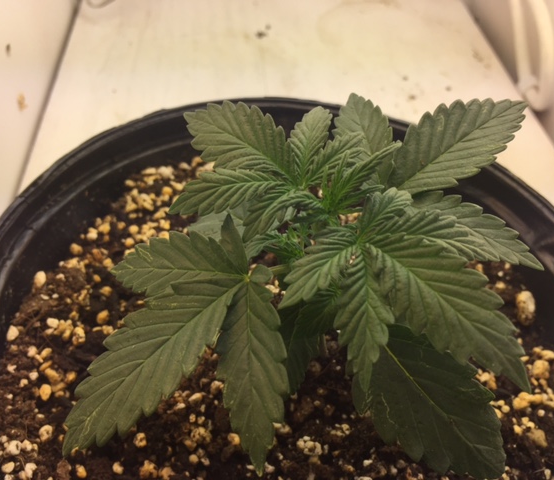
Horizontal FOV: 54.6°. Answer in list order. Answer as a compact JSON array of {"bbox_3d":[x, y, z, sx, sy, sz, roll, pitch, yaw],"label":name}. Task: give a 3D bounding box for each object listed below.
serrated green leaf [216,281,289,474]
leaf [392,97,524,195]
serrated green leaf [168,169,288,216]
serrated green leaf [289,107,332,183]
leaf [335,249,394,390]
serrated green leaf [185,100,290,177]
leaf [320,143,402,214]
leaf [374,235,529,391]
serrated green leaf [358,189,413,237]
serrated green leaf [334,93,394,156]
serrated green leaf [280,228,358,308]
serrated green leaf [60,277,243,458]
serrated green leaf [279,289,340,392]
[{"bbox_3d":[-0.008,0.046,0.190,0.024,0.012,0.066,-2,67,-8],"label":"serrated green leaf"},{"bbox_3d":[0.075,-0.042,0.228,0.082,0.013,0.035,-34,59,-19],"label":"leaf"},{"bbox_3d":[-0.017,-0.017,0.180,0.042,0.010,0.019,-13,51,-13],"label":"serrated green leaf"},{"bbox_3d":[0.011,-0.035,0.195,0.015,0.010,0.040,9,53,7],"label":"serrated green leaf"},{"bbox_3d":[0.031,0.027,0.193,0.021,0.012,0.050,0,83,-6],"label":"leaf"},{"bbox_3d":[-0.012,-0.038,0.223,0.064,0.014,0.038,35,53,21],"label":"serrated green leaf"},{"bbox_3d":[0.029,-0.022,0.185,0.036,0.010,0.009,-45,49,-12],"label":"leaf"},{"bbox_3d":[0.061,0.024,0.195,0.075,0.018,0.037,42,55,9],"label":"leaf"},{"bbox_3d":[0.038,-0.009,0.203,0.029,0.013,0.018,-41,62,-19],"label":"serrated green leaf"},{"bbox_3d":[0.041,-0.044,0.250,0.030,0.010,0.054,-8,69,-13],"label":"serrated green leaf"},{"bbox_3d":[0.012,0.008,0.160,0.015,0.010,0.037,39,59,23],"label":"serrated green leaf"},{"bbox_3d":[-0.043,0.038,0.184,0.032,0.015,0.080,33,66,33],"label":"serrated green leaf"},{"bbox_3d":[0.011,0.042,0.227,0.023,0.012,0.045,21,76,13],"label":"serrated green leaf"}]

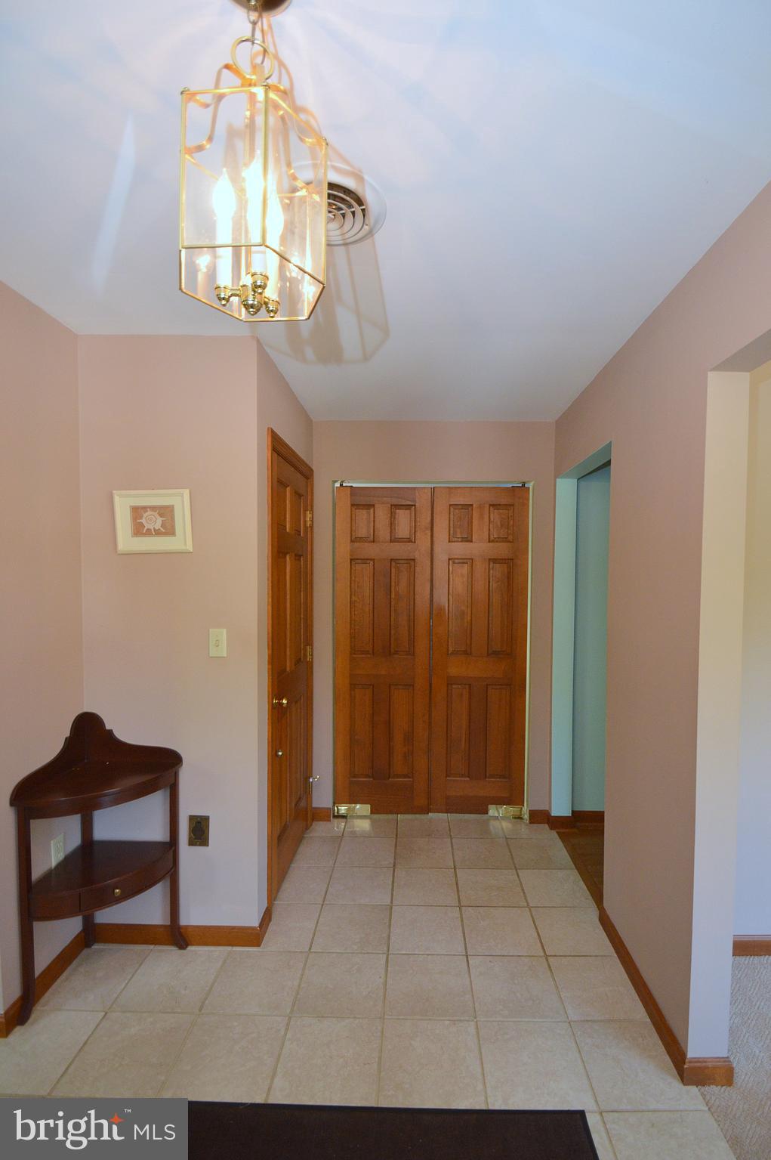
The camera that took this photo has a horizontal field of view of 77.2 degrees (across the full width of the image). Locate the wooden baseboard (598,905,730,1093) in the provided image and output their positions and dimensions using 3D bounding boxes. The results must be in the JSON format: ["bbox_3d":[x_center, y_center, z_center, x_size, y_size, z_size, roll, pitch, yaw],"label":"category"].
[{"bbox_3d":[0.965,1.425,1.733,0.140,0.084,0.680,0,2,4],"label":"wooden baseboard"}]

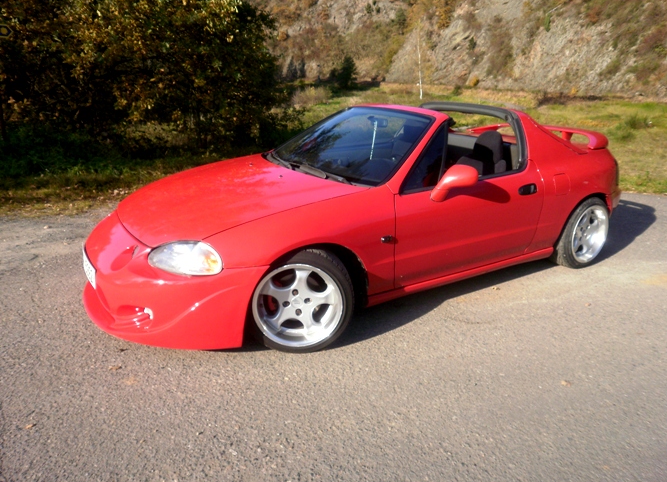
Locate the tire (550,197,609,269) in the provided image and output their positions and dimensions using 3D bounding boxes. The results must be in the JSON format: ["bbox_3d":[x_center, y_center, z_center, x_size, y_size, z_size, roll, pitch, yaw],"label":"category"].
[{"bbox_3d":[1.849,-0.075,3.784,0.564,0.564,0.200,-11,22,-31],"label":"tire"}]

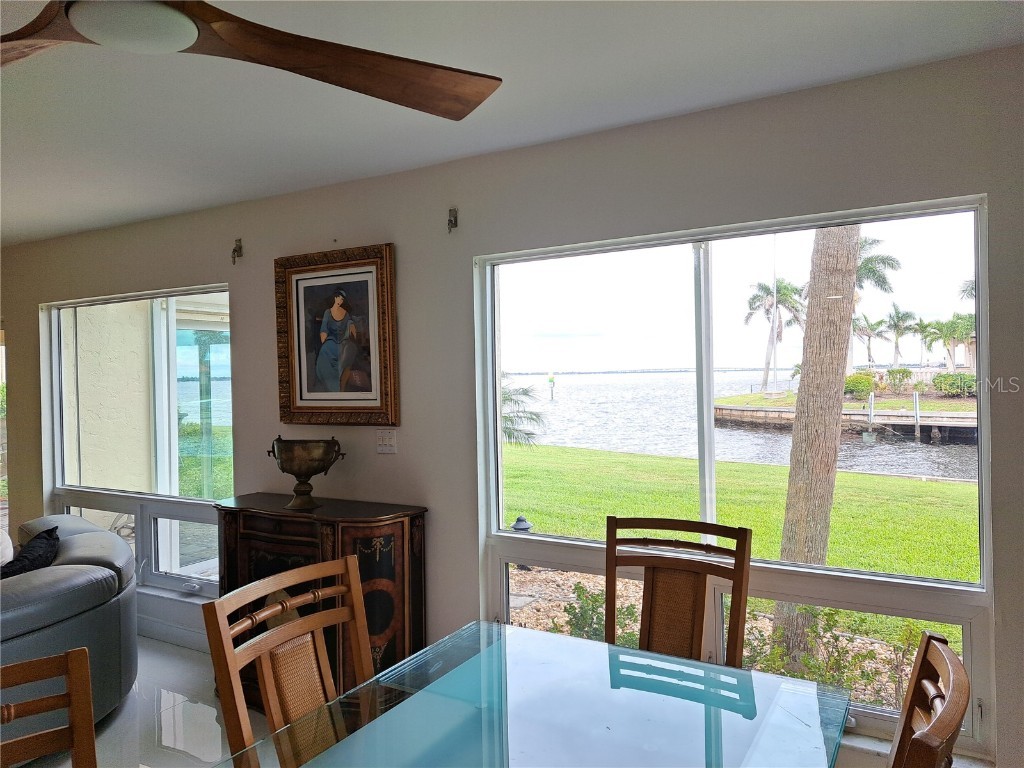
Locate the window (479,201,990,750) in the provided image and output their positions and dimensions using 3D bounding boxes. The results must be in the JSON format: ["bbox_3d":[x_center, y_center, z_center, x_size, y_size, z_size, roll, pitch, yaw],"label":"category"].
[{"bbox_3d":[0.688,0.320,2.675,1.830,1.755,0.100,-1,1,29],"label":"window"}]

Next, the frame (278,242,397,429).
[{"bbox_3d":[-0.855,-0.218,3.415,0.735,0.825,0.050,-1,1,29],"label":"frame"}]

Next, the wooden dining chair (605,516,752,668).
[{"bbox_3d":[0.418,0.970,2.075,0.480,1.040,0.610,-1,1,29],"label":"wooden dining chair"}]

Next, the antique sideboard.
[{"bbox_3d":[-0.895,1.028,3.232,1.060,0.936,0.410,-1,1,29],"label":"antique sideboard"}]

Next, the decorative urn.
[{"bbox_3d":[-0.950,0.393,3.243,0.390,0.335,0.285,-1,1,10],"label":"decorative urn"}]

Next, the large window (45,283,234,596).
[{"bbox_3d":[-2.272,0.348,4.318,1.830,1.755,0.100,-1,1,29],"label":"large window"}]

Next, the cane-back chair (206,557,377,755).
[{"bbox_3d":[-0.330,0.990,1.623,0.610,1.040,0.480,-1,1,29],"label":"cane-back chair"}]

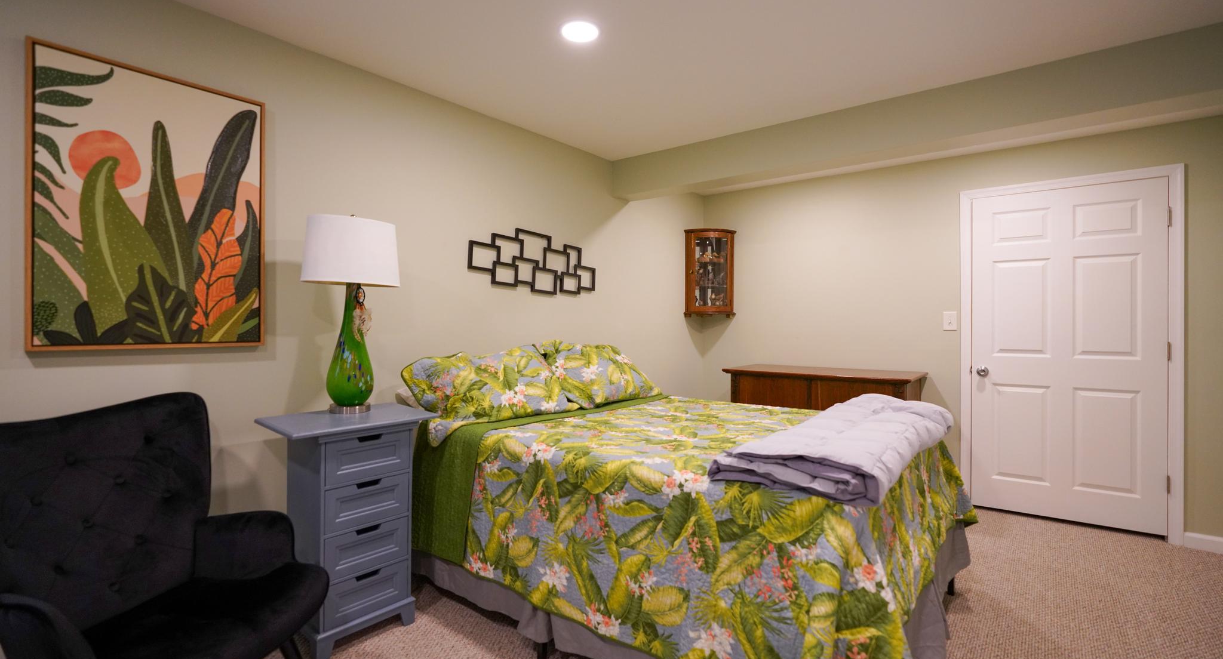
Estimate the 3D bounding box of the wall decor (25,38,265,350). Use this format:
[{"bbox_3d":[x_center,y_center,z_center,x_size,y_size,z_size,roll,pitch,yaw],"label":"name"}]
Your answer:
[{"bbox_3d":[-1.622,-0.421,1.955,0.040,0.975,0.655,0,0,40],"label":"wall decor"}]

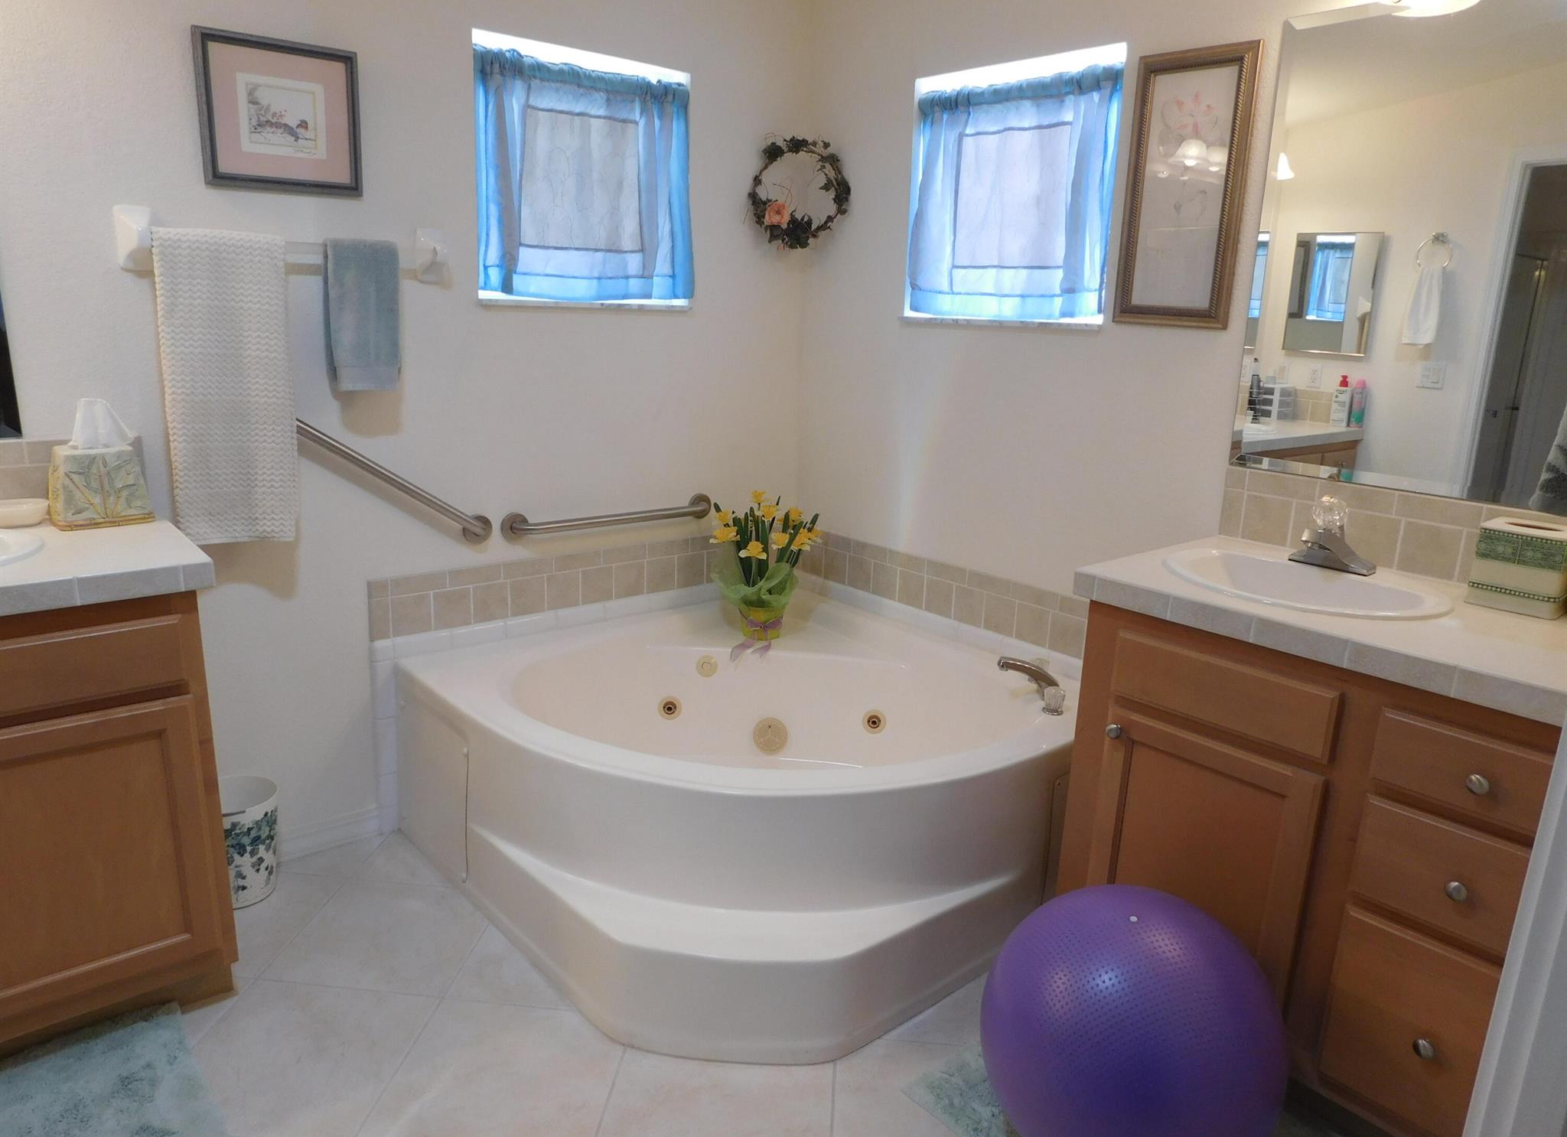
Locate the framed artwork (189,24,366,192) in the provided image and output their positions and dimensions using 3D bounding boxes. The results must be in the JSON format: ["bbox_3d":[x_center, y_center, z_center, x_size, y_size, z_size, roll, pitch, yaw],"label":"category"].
[{"bbox_3d":[-1.079,-0.970,2.239,0.326,0.304,0.025,-10,19,-39],"label":"framed artwork"}]

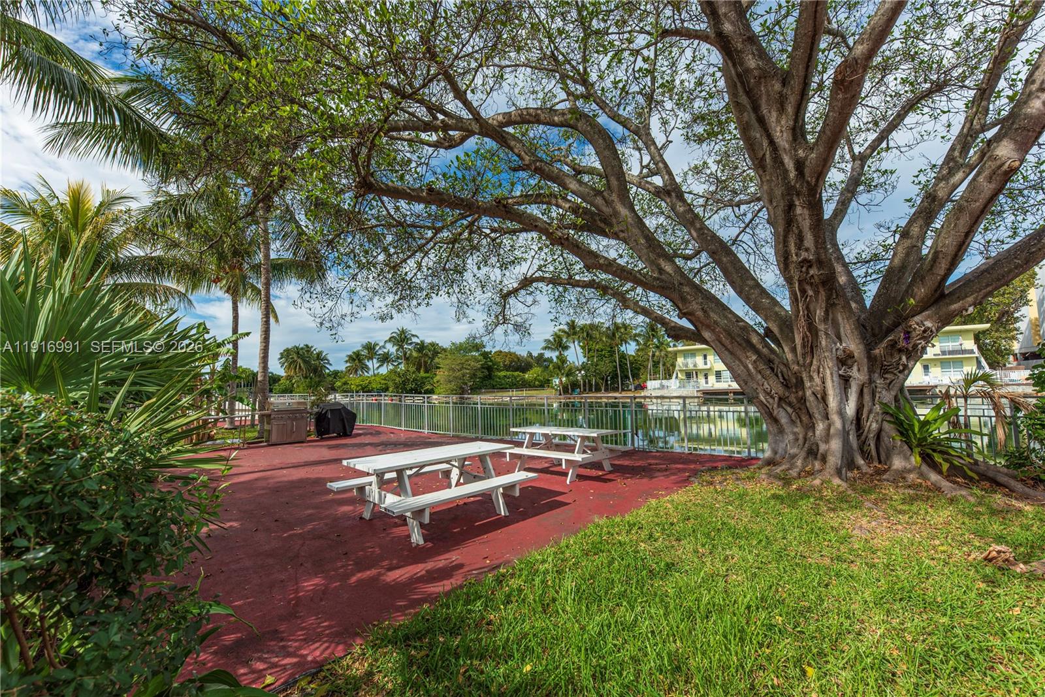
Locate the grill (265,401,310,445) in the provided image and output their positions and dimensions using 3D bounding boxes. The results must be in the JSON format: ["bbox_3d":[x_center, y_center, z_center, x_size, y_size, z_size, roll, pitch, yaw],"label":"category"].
[{"bbox_3d":[-6.623,2.062,11.519,0.880,1.160,0.600,3,-6,-37],"label":"grill"}]

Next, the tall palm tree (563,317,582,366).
[{"bbox_3d":[8.287,1.136,67.459,4.400,12.152,4.400,-1,-5,7],"label":"tall palm tree"}]

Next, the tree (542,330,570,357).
[{"bbox_3d":[5.157,2.094,60.572,4.500,9.616,4.500,-1,-5,5],"label":"tree"}]

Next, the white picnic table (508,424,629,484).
[{"bbox_3d":[0.702,1.769,7.072,1.870,0.740,1.540,-6,-7,43],"label":"white picnic table"}]

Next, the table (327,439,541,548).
[{"bbox_3d":[-1.009,1.593,4.758,1.521,0.725,1.890,-6,-7,44],"label":"table"}]

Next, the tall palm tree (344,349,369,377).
[{"bbox_3d":[-26.920,3.776,66.000,4.000,7.160,4.000,1,-5,-22],"label":"tall palm tree"}]

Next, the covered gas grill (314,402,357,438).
[{"bbox_3d":[-5.882,2.206,12.794,1.130,1.070,0.640,1,-5,-27],"label":"covered gas grill"}]

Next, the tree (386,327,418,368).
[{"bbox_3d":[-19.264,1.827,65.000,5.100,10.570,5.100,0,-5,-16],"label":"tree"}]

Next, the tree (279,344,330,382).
[{"bbox_3d":[-33.261,3.112,62.000,6.600,7.590,6.000,1,-5,-28],"label":"tree"}]

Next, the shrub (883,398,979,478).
[{"bbox_3d":[6.537,1.403,6.500,1.150,1.150,1.100,-6,-7,44],"label":"shrub"}]

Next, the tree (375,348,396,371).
[{"bbox_3d":[-29.367,4.985,87.562,4.500,9.834,4.500,1,-5,-18],"label":"tree"}]

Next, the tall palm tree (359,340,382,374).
[{"bbox_3d":[-32.625,4.093,87.484,4.900,11.591,4.900,1,-5,-20],"label":"tall palm tree"}]

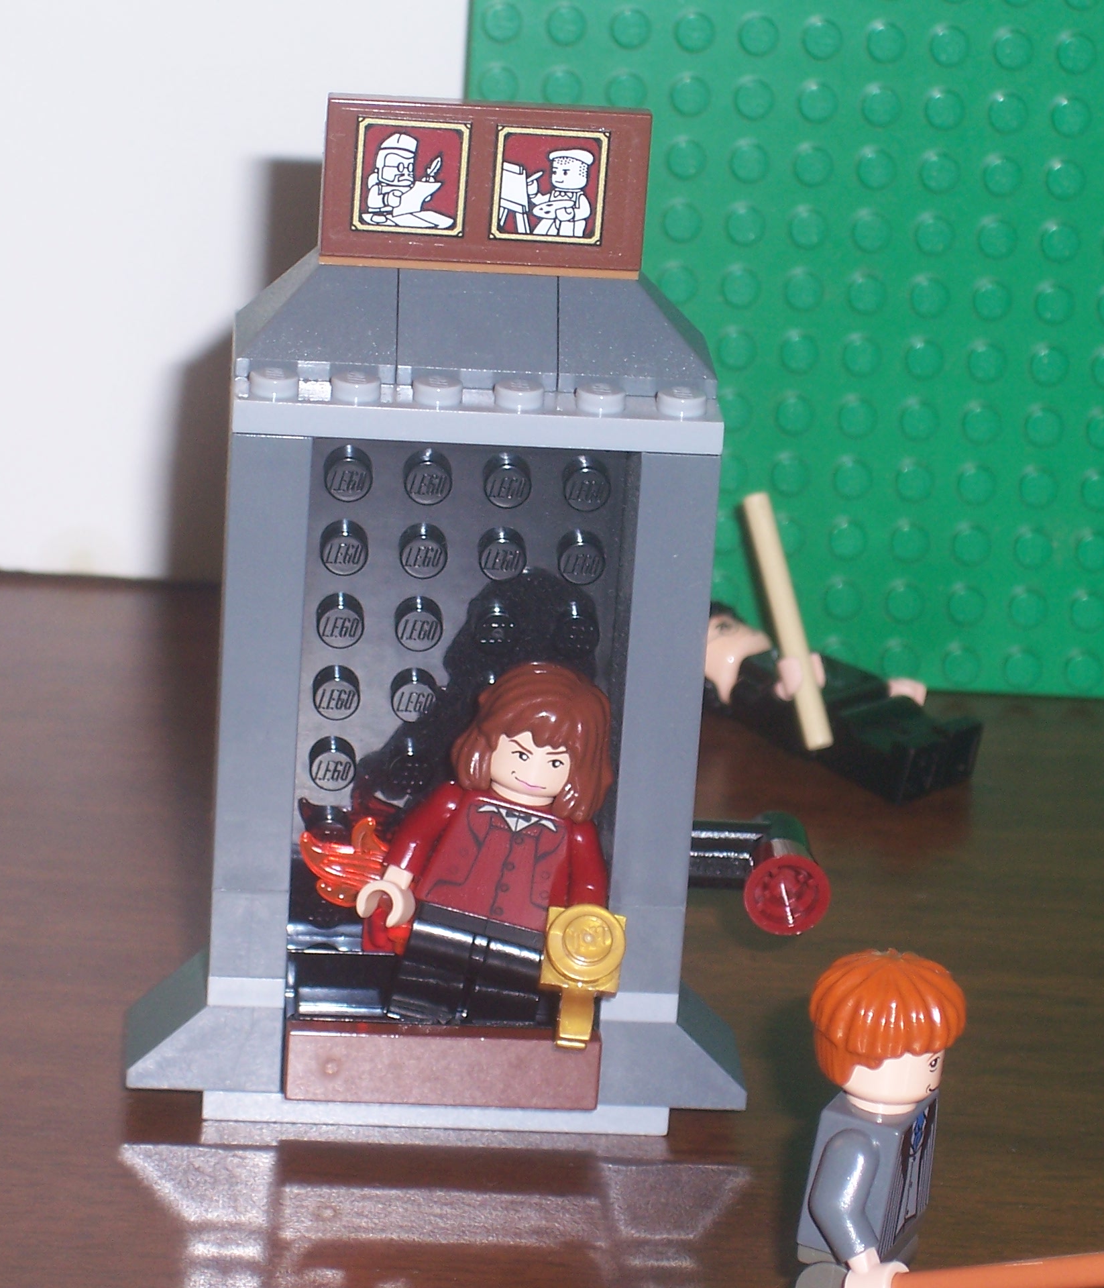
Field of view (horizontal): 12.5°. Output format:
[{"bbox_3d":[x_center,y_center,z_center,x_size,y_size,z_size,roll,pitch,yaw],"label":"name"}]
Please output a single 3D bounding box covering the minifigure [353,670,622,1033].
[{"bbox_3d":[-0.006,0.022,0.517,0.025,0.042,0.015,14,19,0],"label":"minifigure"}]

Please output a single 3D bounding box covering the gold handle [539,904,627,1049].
[{"bbox_3d":[0.003,0.034,0.508,0.008,0.014,0.008,8,-17,-4],"label":"gold handle"}]

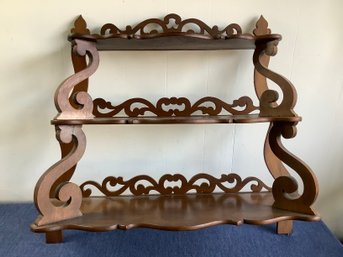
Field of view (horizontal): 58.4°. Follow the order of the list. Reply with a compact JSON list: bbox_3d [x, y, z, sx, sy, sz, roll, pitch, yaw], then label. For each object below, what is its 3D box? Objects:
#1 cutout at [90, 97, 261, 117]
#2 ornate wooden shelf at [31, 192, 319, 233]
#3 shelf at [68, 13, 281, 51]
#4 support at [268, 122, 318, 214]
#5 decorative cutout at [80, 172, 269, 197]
[{"bbox_3d":[0.011,-0.066,0.934,0.520,0.061,0.012,-1,4,-3],"label":"cutout"},{"bbox_3d":[0.016,0.222,0.834,0.704,0.016,0.244,-1,4,-3],"label":"ornate wooden shelf"},{"bbox_3d":[0.009,-0.282,0.836,0.548,0.108,0.176,-1,4,-3],"label":"shelf"},{"bbox_3d":[0.319,0.099,0.798,0.122,0.229,0.022,2,5,37],"label":"support"},{"bbox_3d":[0.012,0.174,0.950,0.604,0.067,0.012,-1,4,-3],"label":"decorative cutout"}]

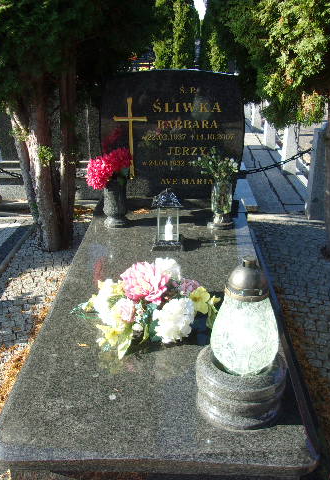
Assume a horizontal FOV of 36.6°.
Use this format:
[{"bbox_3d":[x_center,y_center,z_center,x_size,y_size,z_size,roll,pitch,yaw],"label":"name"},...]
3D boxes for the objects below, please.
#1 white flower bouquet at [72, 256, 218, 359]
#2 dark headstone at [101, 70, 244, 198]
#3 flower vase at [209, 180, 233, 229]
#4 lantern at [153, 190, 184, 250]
[{"bbox_3d":[-0.064,0.210,1.842,0.491,0.215,0.368,0,25,2],"label":"white flower bouquet"},{"bbox_3d":[0.046,-0.619,2.968,0.829,0.752,0.090,1,23,2],"label":"dark headstone"},{"bbox_3d":[0.302,-0.199,2.655,0.131,0.246,0.131,0,24,2],"label":"flower vase"},{"bbox_3d":[0.011,-0.115,2.431,0.151,0.297,0.151,0,24,2],"label":"lantern"}]

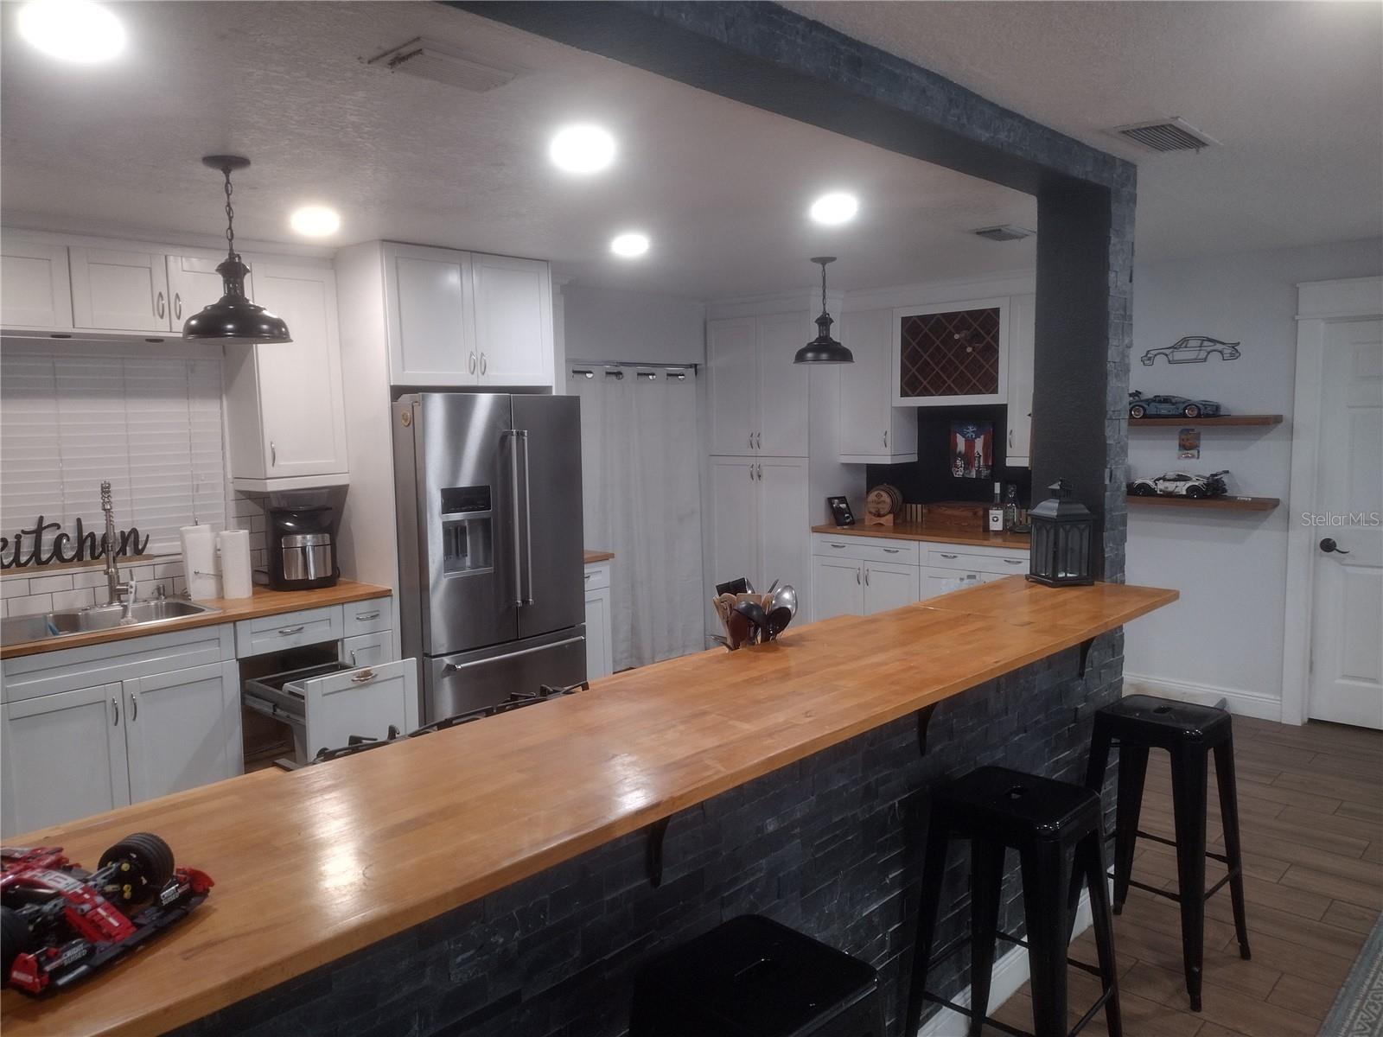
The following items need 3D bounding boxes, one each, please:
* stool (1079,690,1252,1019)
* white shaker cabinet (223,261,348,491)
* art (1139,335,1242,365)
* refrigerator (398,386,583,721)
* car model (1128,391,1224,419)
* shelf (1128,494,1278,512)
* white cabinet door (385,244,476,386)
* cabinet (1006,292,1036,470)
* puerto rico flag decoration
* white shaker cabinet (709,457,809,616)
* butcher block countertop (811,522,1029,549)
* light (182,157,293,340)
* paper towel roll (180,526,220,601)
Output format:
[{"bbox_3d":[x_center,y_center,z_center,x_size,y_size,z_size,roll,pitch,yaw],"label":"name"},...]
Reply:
[{"bbox_3d":[1.387,0.944,3.216,0.420,0.767,0.420,-6,8,-43],"label":"stool"},{"bbox_3d":[-1.766,-0.603,4.681,0.321,0.933,0.379,4,8,41],"label":"white shaker cabinet"},{"bbox_3d":[2.644,-0.895,5.727,0.500,0.147,0.015,4,8,41],"label":"art"},{"bbox_3d":[-1.067,0.289,5.269,0.740,1.770,0.901,4,8,43],"label":"refrigerator"},{"bbox_3d":[2.526,-0.605,5.701,0.470,0.138,0.200,4,8,41],"label":"car model"},{"bbox_3d":[2.687,-0.088,5.849,0.854,0.040,0.225,4,8,43],"label":"shelf"},{"bbox_3d":[-1.171,-0.904,4.851,0.025,0.610,0.467,4,8,42],"label":"white cabinet door"},{"bbox_3d":[2.082,-0.795,6.261,0.360,0.980,0.330,4,8,43],"label":"cabinet"},{"bbox_3d":[1.768,-0.430,6.797,0.285,0.351,0.030,4,8,43],"label":"puerto rico flag decoration"},{"bbox_3d":[0.656,0.230,7.498,0.865,1.340,0.610,4,8,43],"label":"white shaker cabinet"},{"bbox_3d":[1.512,0.088,6.475,1.520,0.038,0.620,4,8,41],"label":"butcher block countertop"},{"bbox_3d":[-1.321,-0.768,3.105,0.312,0.498,0.312,4,8,41],"label":"light"},{"bbox_3d":[-2.018,0.182,4.455,0.140,0.296,0.140,-1,6,0],"label":"paper towel roll"}]

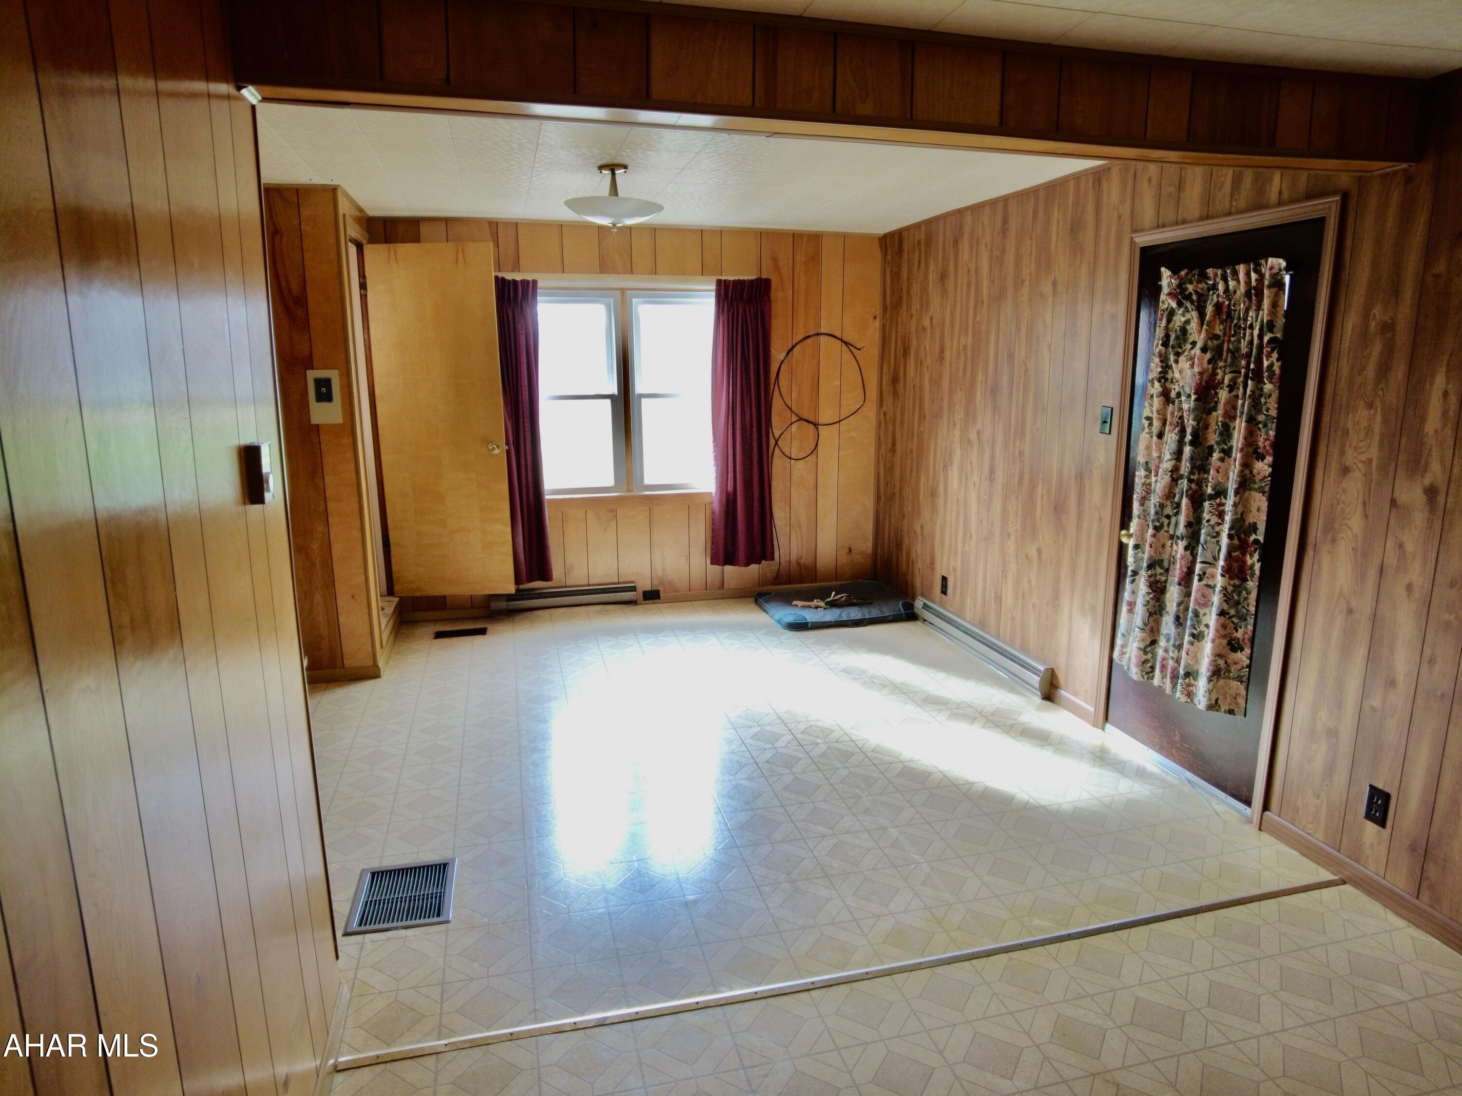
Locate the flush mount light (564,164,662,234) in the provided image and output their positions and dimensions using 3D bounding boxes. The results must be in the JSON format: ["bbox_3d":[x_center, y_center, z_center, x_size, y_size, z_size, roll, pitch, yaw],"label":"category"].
[{"bbox_3d":[-0.509,-1.518,3.686,0.425,0.265,0.425,-3,12,-14],"label":"flush mount light"}]

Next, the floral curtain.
[{"bbox_3d":[1.704,-0.228,3.059,0.100,1.560,0.680,-3,12,-14],"label":"floral curtain"}]

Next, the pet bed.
[{"bbox_3d":[0.692,0.372,5.609,0.910,0.090,0.720,-3,12,-14],"label":"pet bed"}]

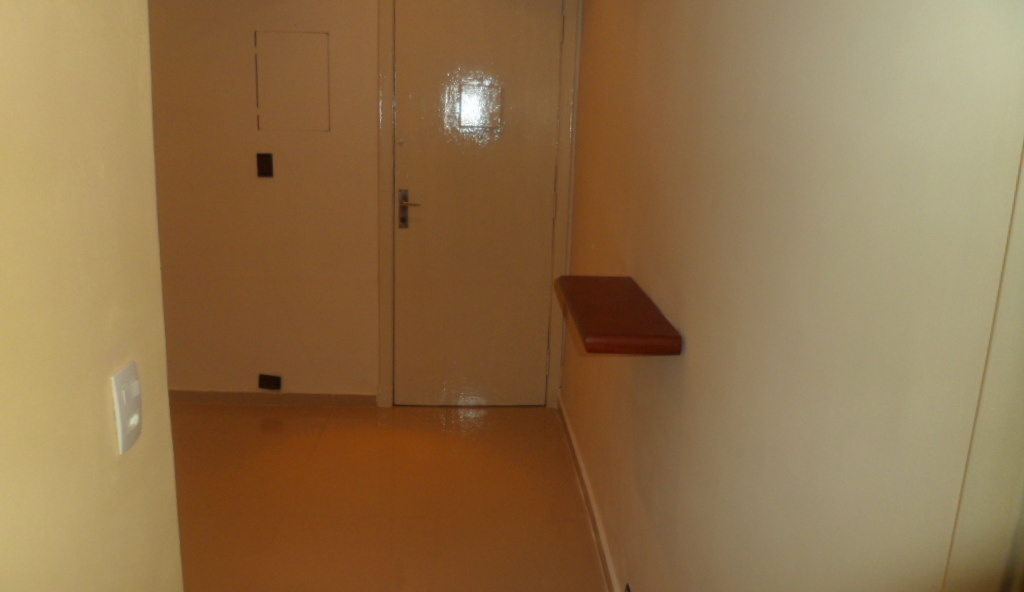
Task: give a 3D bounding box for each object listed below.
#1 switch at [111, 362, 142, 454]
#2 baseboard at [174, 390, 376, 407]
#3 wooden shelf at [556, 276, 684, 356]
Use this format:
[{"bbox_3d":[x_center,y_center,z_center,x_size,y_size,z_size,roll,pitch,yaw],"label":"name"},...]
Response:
[{"bbox_3d":[-0.574,0.165,1.149,0.010,0.118,0.075,2,12,-2],"label":"switch"},{"bbox_3d":[-1.254,0.527,3.949,1.090,0.066,0.015,2,12,-2],"label":"baseboard"},{"bbox_3d":[0.252,0.036,1.968,0.212,0.049,0.650,2,12,-2],"label":"wooden shelf"}]

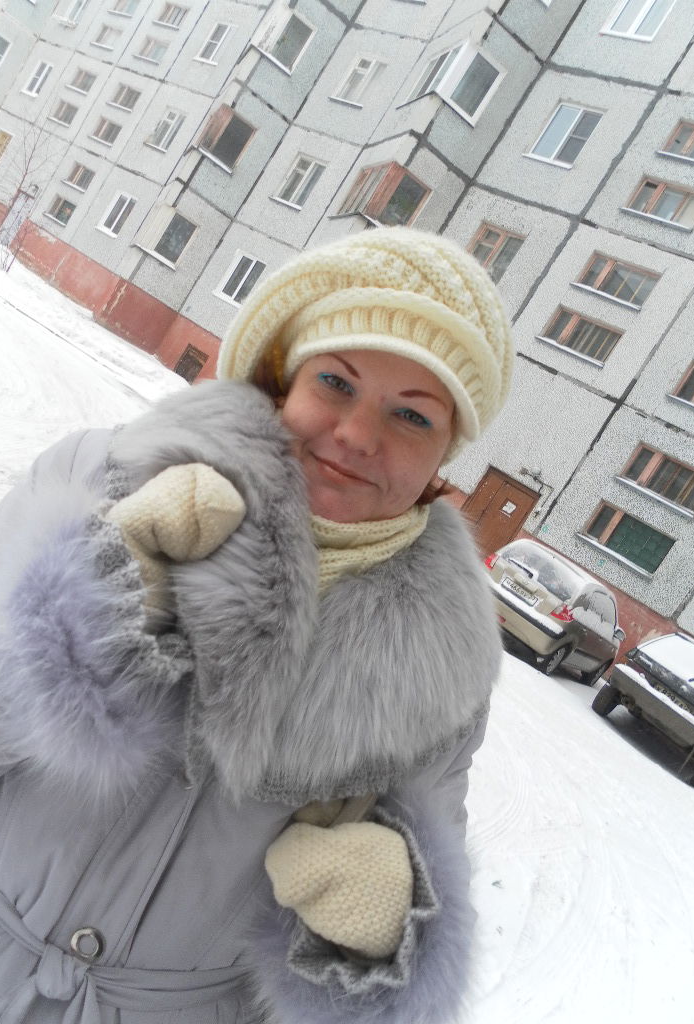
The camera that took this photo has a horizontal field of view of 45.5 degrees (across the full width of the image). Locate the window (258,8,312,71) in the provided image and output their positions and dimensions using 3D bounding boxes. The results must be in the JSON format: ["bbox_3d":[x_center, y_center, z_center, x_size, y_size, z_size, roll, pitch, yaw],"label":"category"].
[{"bbox_3d":[-1.544,-11.899,20.838,1.059,1.262,0.180,30,6,-24],"label":"window"}]

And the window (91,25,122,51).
[{"bbox_3d":[-8.227,-16.304,28.483,1.428,0.703,0.160,36,6,36],"label":"window"}]

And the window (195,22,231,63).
[{"bbox_3d":[-3.796,-13.674,24.166,1.083,1.200,0.180,36,7,36],"label":"window"}]

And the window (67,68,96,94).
[{"bbox_3d":[-8.923,-14.571,28.088,1.372,0.653,0.150,36,6,36],"label":"window"}]

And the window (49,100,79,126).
[{"bbox_3d":[-9.786,-13.832,28.753,1.470,0.735,0.160,36,6,36],"label":"window"}]

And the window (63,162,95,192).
[{"bbox_3d":[-8.515,-10.744,26.620,1.295,0.672,0.150,36,6,36],"label":"window"}]

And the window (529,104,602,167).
[{"bbox_3d":[4.586,-7.936,17.436,1.092,1.292,0.160,36,6,36],"label":"window"}]

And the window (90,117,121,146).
[{"bbox_3d":[-7.825,-12.405,27.017,1.386,0.735,0.160,36,6,36],"label":"window"}]

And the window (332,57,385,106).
[{"bbox_3d":[0.324,-10.620,20.459,1.098,1.160,0.180,36,7,36],"label":"window"}]

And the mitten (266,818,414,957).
[{"bbox_3d":[-0.005,0.278,0.610,0.120,0.100,0.100,32,5,0],"label":"mitten"}]

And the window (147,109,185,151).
[{"bbox_3d":[-5.478,-11.639,25.230,1.155,1.260,0.160,36,6,36],"label":"window"}]

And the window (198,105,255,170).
[{"bbox_3d":[-3.082,-9.661,21.410,1.022,1.250,0.150,30,6,-24],"label":"window"}]

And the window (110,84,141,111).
[{"bbox_3d":[-6.954,-13.030,26.059,1.392,0.703,0.180,36,7,36],"label":"window"}]

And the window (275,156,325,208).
[{"bbox_3d":[-1.145,-8.381,21.017,1.049,1.239,0.150,36,6,36],"label":"window"}]

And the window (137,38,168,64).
[{"bbox_3d":[-6.274,-14.889,26.756,1.417,0.735,0.160,36,6,36],"label":"window"}]

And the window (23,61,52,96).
[{"bbox_3d":[-10.957,-15.398,29.440,1.101,1.210,0.180,36,7,36],"label":"window"}]

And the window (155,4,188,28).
[{"bbox_3d":[-5.433,-15.439,25.794,1.361,0.637,0.180,36,7,36],"label":"window"}]

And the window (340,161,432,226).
[{"bbox_3d":[0.790,-7.002,18.969,1.155,1.323,2.100,30,6,-25],"label":"window"}]

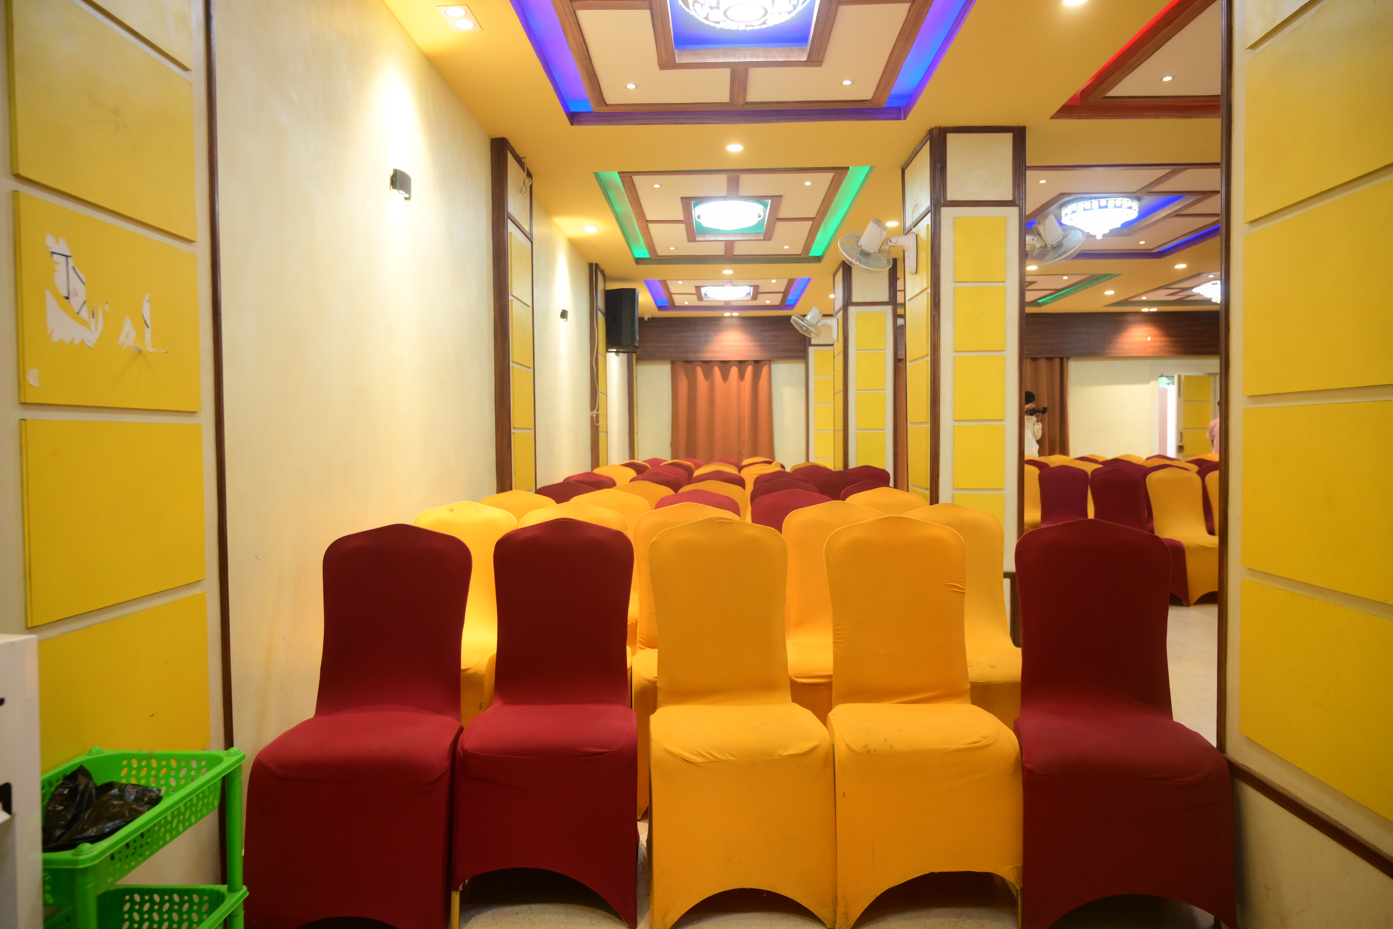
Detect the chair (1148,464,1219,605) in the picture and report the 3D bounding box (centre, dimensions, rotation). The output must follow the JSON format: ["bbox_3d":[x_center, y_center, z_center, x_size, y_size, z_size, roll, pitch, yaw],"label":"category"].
[{"bbox_3d":[3.610,0.492,6.700,0.455,0.945,0.560,-1,2,-7],"label":"chair"}]

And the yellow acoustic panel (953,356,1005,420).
[{"bbox_3d":[1.611,-0.432,5.280,0.291,0.370,0.025,0,2,1],"label":"yellow acoustic panel"}]

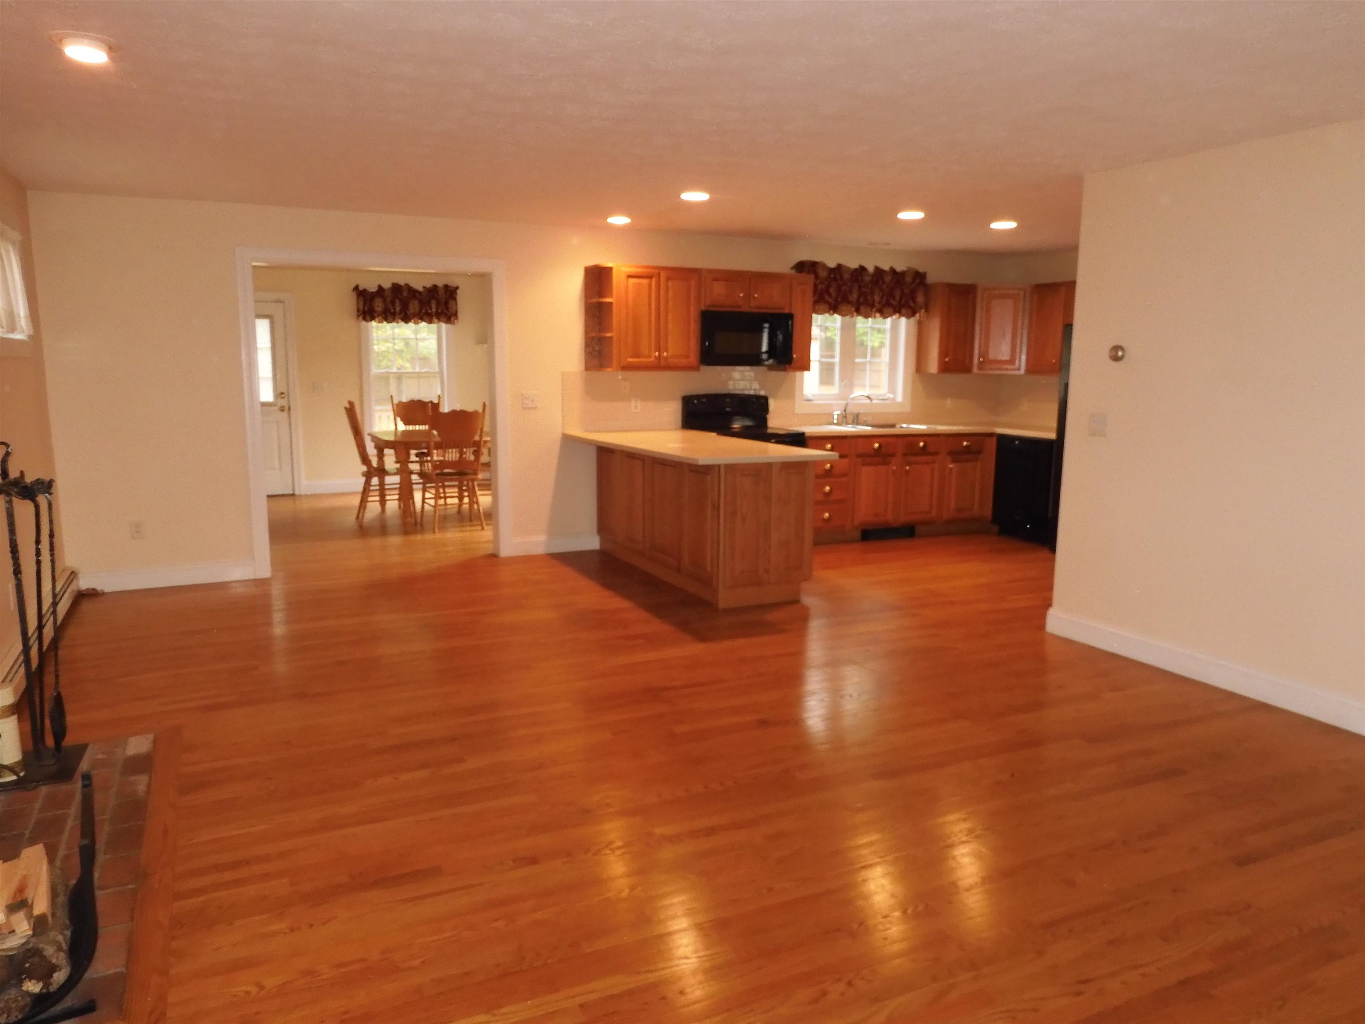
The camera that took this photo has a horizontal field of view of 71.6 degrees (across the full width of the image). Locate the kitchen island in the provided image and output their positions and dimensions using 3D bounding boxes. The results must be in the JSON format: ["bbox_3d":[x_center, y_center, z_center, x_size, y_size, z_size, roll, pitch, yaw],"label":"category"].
[{"bbox_3d":[0.012,-0.013,6.341,0.915,0.924,2.204,-4,10,-26],"label":"kitchen island"}]

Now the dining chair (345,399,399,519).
[{"bbox_3d":[-2.737,-0.461,8.588,0.560,1.090,0.460,-4,10,-25],"label":"dining chair"}]

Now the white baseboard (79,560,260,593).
[{"bbox_3d":[-3.321,0.424,6.141,1.010,0.122,0.020,-4,10,-25],"label":"white baseboard"}]

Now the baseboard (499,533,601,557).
[{"bbox_3d":[-0.979,0.256,7.257,0.740,0.115,0.020,-4,10,-25],"label":"baseboard"}]

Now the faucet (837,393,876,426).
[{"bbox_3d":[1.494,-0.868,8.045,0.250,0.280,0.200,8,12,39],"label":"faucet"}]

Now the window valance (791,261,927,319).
[{"bbox_3d":[1.498,-1.874,8.046,1.330,0.445,0.140,-4,10,-25],"label":"window valance"}]

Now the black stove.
[{"bbox_3d":[0.490,-0.299,7.372,0.765,1.170,0.680,-4,10,-26],"label":"black stove"}]

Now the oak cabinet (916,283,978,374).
[{"bbox_3d":[2.331,-1.621,8.398,0.420,0.770,0.320,-4,10,-25],"label":"oak cabinet"}]

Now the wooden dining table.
[{"bbox_3d":[-2.309,-0.336,8.862,1.070,0.760,1.200,-4,10,-25],"label":"wooden dining table"}]

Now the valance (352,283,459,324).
[{"bbox_3d":[-3.022,-2.296,10.409,1.140,0.430,0.130,-4,10,-25],"label":"valance"}]

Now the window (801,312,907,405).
[{"bbox_3d":[1.484,-1.426,8.101,1.140,1.050,0.110,-4,10,-26],"label":"window"}]

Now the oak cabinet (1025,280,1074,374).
[{"bbox_3d":[3.179,-1.548,7.971,0.320,0.755,0.420,-4,10,-26],"label":"oak cabinet"}]

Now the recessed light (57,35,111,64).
[{"bbox_3d":[-1.839,-1.413,2.896,0.185,0.050,0.185,-4,10,-26],"label":"recessed light"}]

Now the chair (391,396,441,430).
[{"bbox_3d":[-2.431,-0.550,9.046,0.530,1.090,0.580,-5,11,-31],"label":"chair"}]

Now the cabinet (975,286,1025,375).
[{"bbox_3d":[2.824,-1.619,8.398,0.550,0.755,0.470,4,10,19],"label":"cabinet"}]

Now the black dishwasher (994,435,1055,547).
[{"bbox_3d":[3.128,-0.207,8.130,0.600,0.870,0.600,-4,10,-25],"label":"black dishwasher"}]

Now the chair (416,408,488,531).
[{"bbox_3d":[-1.984,-0.400,8.164,0.490,1.080,0.570,-5,10,-29],"label":"chair"}]

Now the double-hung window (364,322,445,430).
[{"bbox_3d":[-3.045,-1.514,10.445,0.900,1.550,0.110,-4,10,-26],"label":"double-hung window"}]

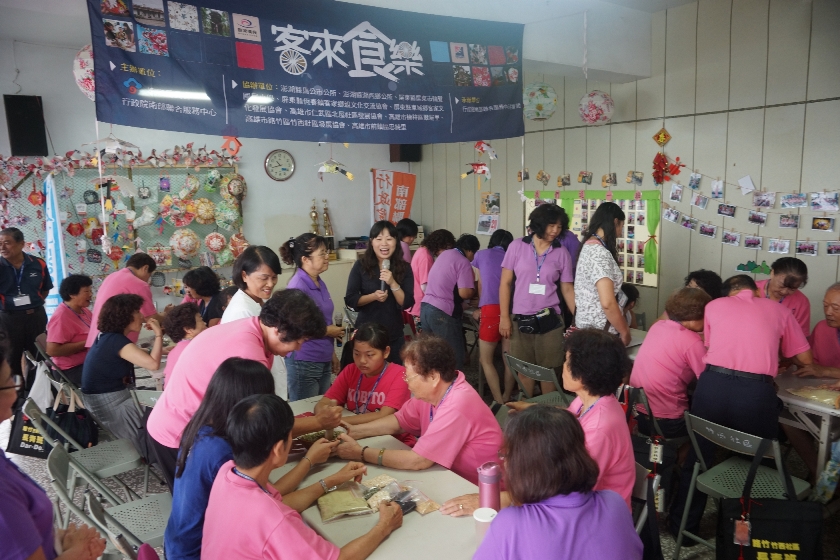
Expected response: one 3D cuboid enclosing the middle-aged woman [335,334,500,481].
[{"bbox_3d":[0.030,0.837,2.479,0.740,1.170,0.520,-3,9,-11],"label":"middle-aged woman"}]

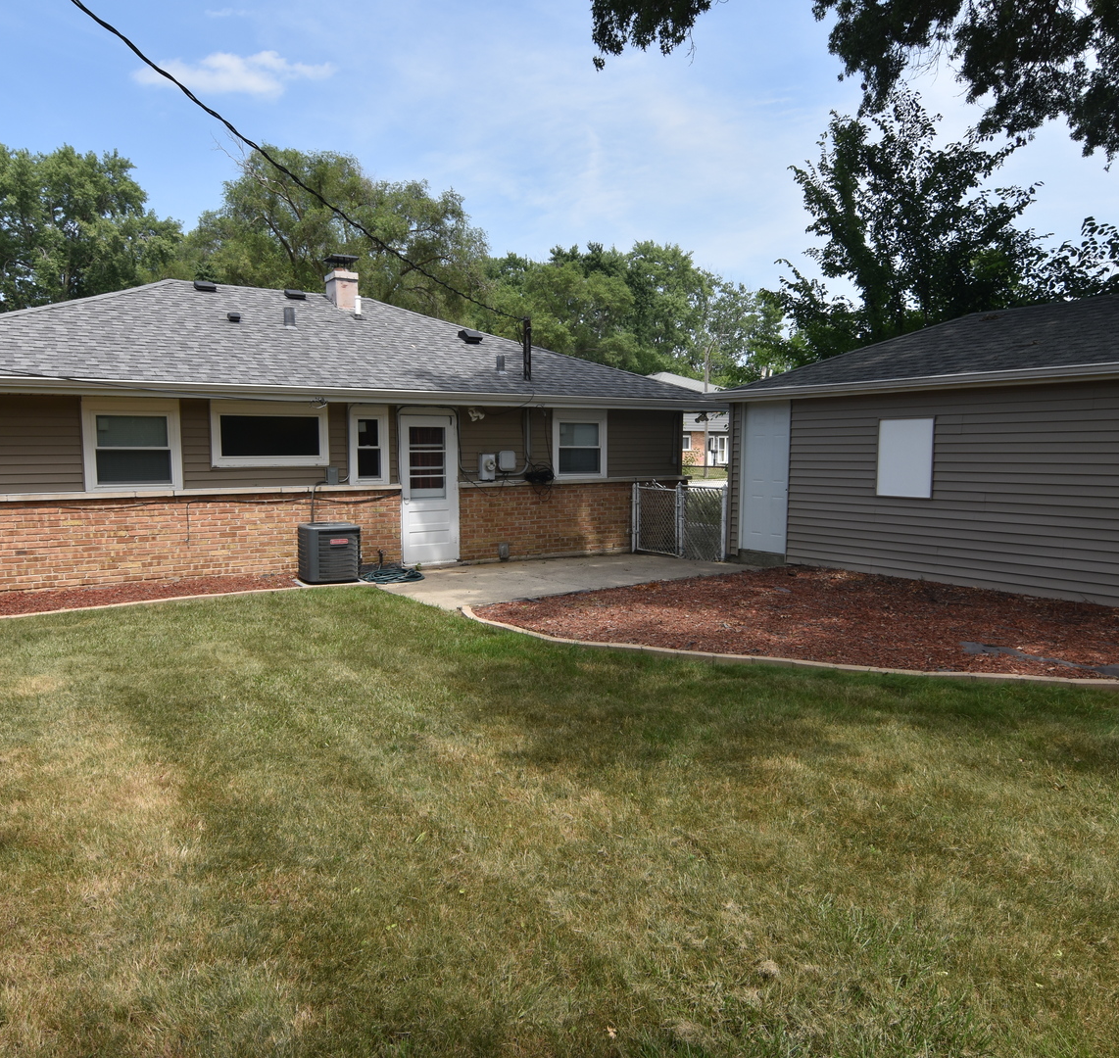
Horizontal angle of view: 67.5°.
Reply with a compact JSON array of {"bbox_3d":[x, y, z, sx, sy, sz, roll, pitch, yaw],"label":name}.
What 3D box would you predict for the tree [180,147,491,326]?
[{"bbox_3d":[-11.318,-10.750,42.795,15.000,16.800,13.500,-3,6,-29],"label":"tree"}]

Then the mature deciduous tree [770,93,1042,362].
[{"bbox_3d":[7.698,-4.878,18.949,5.800,9.500,5.500,-3,6,-29],"label":"mature deciduous tree"}]

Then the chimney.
[{"bbox_3d":[-3.645,-4.102,14.093,0.420,0.900,0.660,-3,6,-29],"label":"chimney"}]

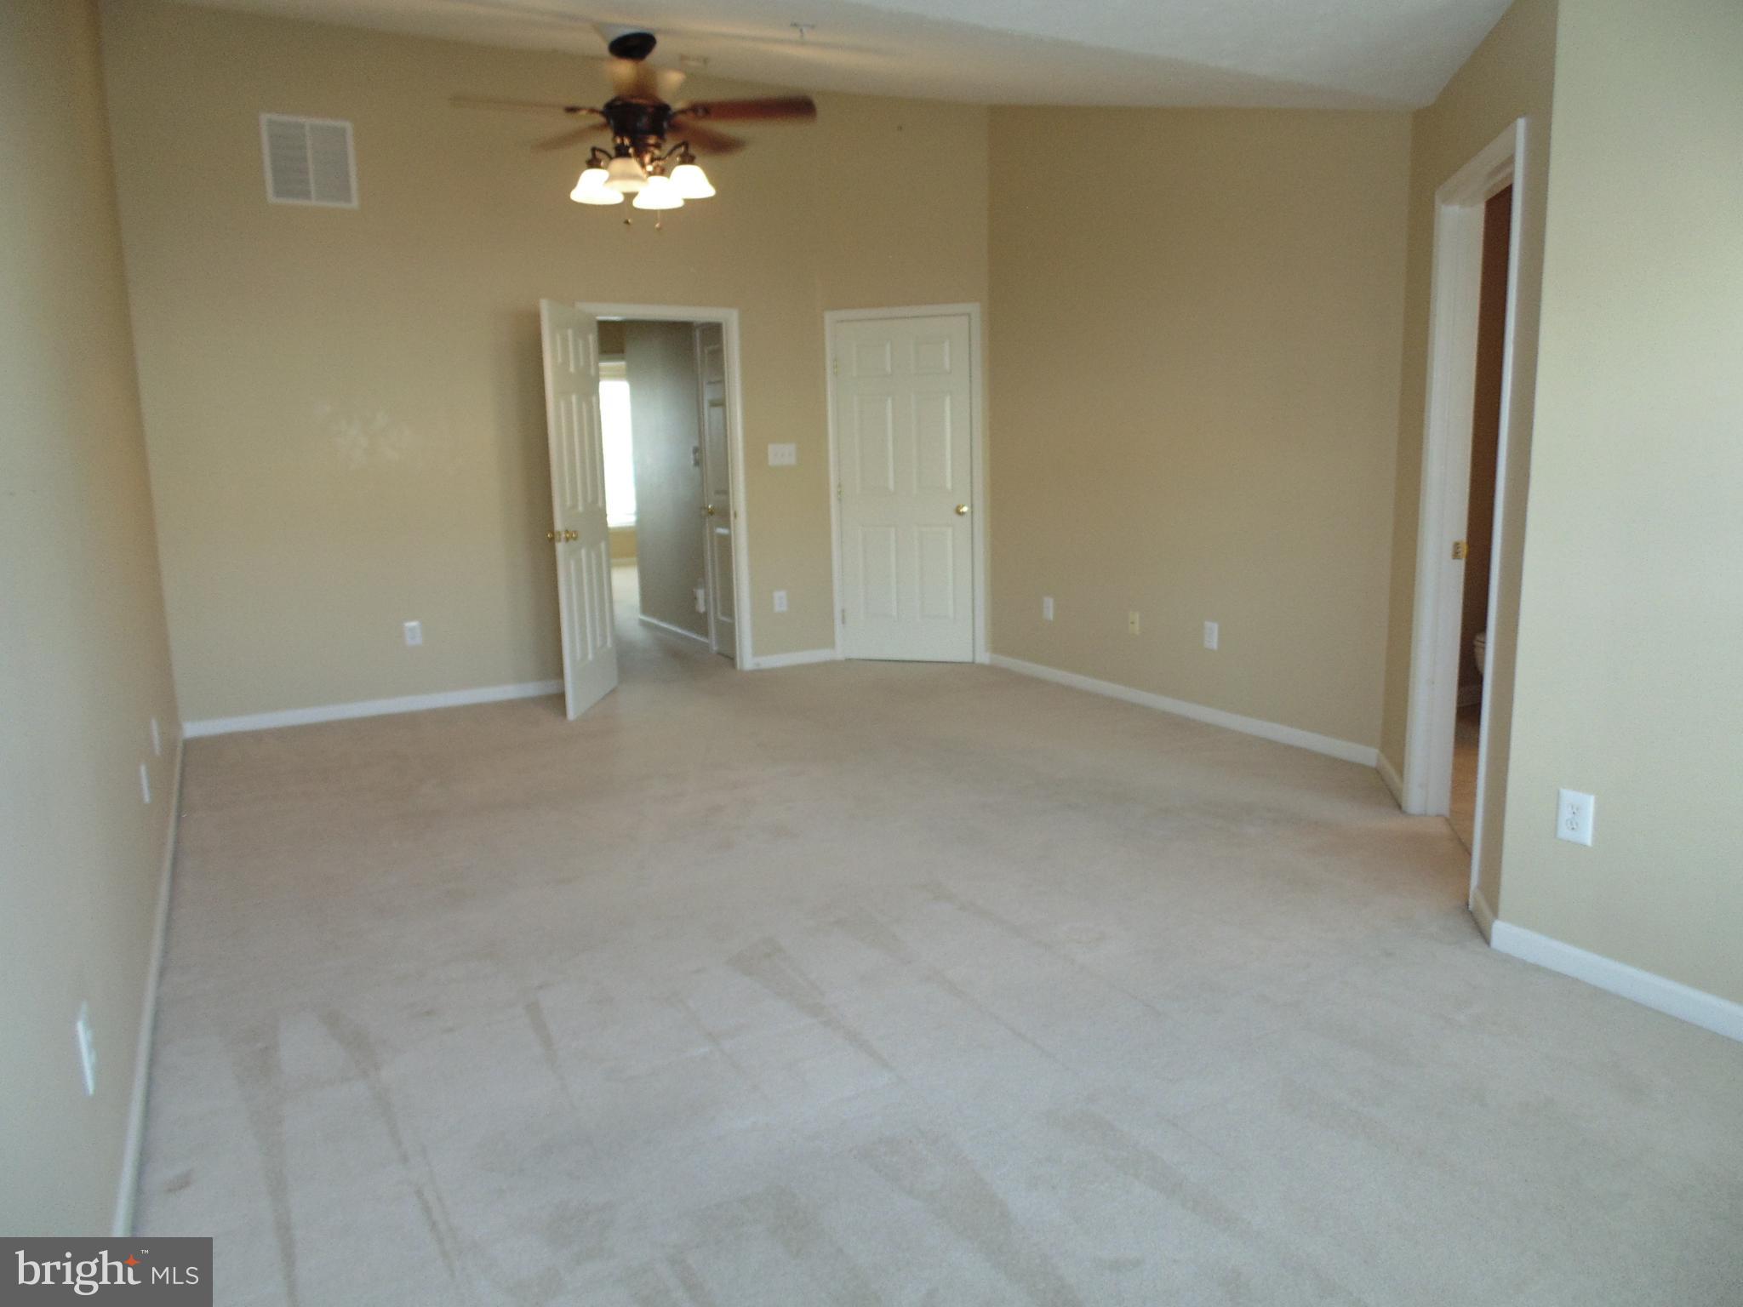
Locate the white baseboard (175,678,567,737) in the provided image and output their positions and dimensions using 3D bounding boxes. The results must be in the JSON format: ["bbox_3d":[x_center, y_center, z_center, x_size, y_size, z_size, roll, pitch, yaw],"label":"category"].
[{"bbox_3d":[-2.425,0.261,5.722,1.930,0.080,0.016,-7,12,-30],"label":"white baseboard"}]

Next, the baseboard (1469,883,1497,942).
[{"bbox_3d":[1.582,0.670,2.864,0.016,0.082,0.225,1,11,15],"label":"baseboard"}]

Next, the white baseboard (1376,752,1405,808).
[{"bbox_3d":[1.901,0.454,4.069,0.016,0.082,0.540,1,11,15],"label":"white baseboard"}]

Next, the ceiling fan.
[{"bbox_3d":[-0.880,-1.996,4.152,1.330,0.649,1.330,-1,10,0],"label":"ceiling fan"}]

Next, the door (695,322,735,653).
[{"bbox_3d":[-0.900,-0.978,6.896,0.045,2.040,0.560,-7,12,-30],"label":"door"}]

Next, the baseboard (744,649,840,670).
[{"bbox_3d":[-0.481,0.024,6.807,0.570,0.080,0.016,-7,12,-30],"label":"baseboard"}]

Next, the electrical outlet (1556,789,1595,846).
[{"bbox_3d":[1.608,0.375,2.527,0.010,0.118,0.076,-7,12,-30],"label":"electrical outlet"}]

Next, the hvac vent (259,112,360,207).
[{"bbox_3d":[-2.612,-2.292,5.160,0.380,0.395,0.020,-7,12,-30],"label":"hvac vent"}]

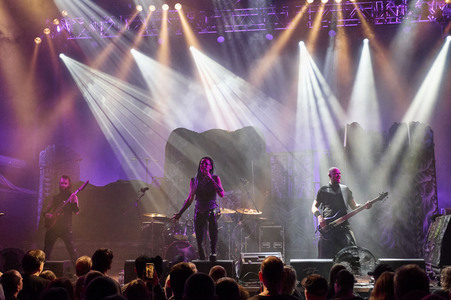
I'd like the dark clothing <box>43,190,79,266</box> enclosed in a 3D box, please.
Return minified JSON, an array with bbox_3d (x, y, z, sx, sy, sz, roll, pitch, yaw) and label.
[{"bbox_3d":[-2.655,1.319,7.700,0.580,1.360,0.420,2,-9,-11],"label":"dark clothing"}]

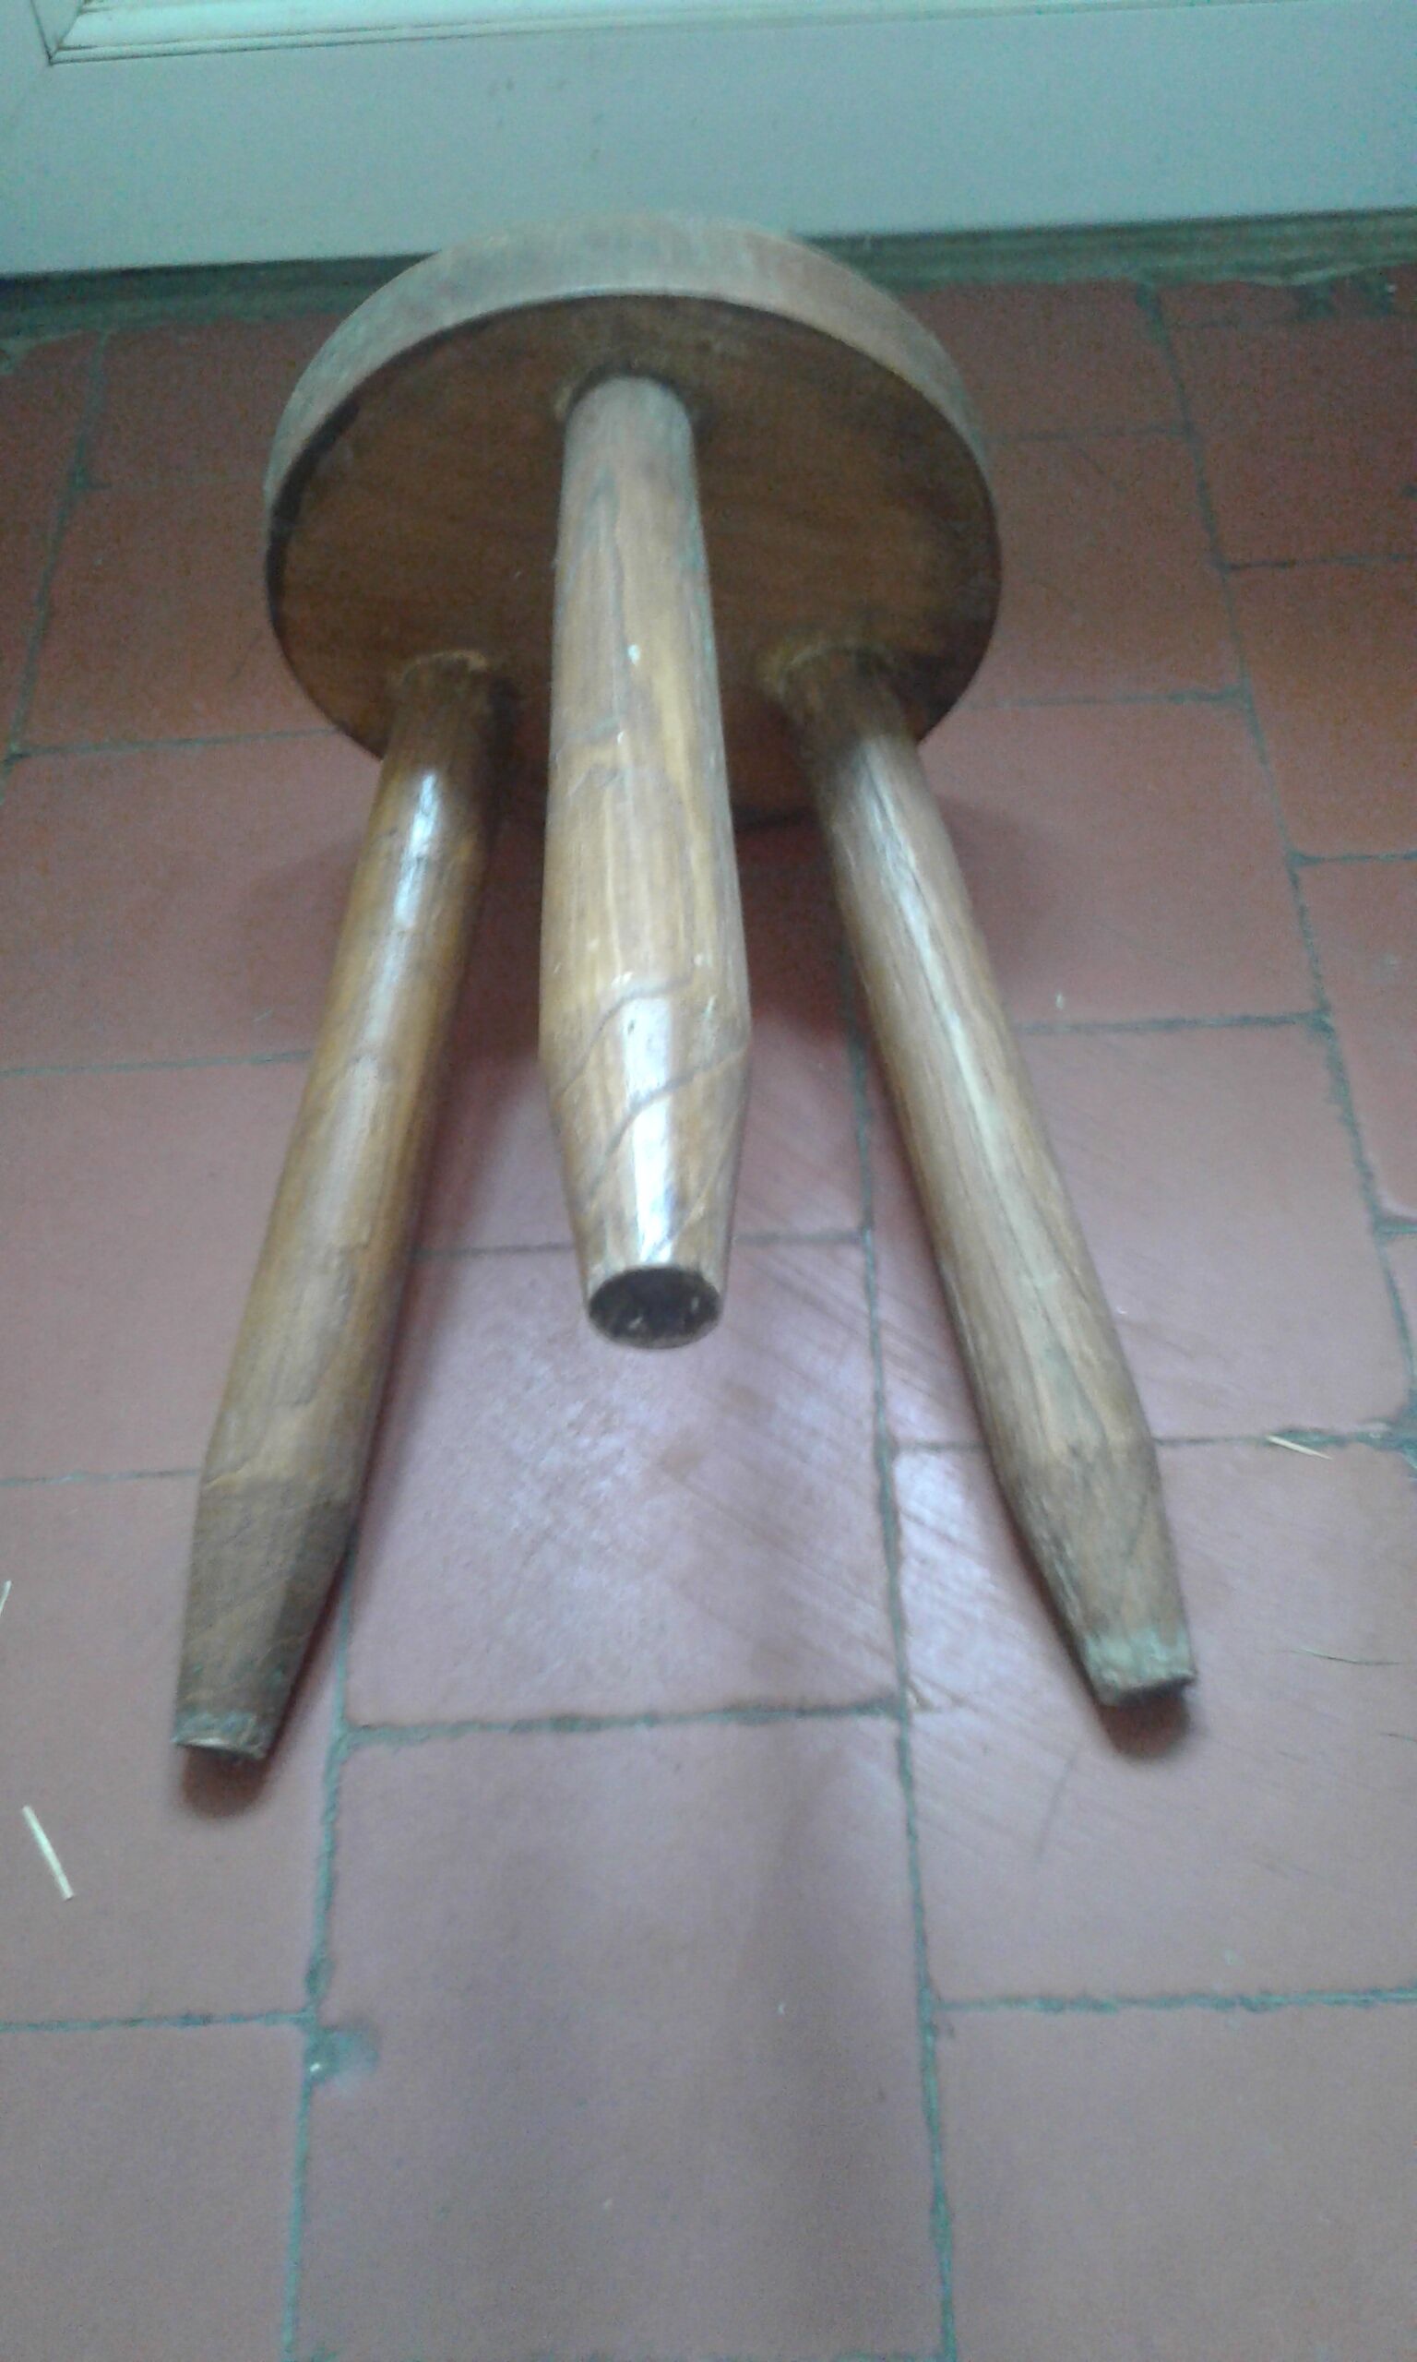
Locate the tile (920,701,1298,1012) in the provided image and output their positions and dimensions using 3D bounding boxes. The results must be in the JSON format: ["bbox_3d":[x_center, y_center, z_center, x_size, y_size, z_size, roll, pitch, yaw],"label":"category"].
[{"bbox_3d":[0.160,-0.144,0.900,0.197,0.015,0.191,-3,58,2],"label":"tile"}]

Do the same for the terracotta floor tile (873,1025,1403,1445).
[{"bbox_3d":[0.164,0.021,0.797,0.197,0.015,0.191,-3,58,2],"label":"terracotta floor tile"}]

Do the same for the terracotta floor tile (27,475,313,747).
[{"bbox_3d":[-0.243,-0.292,1.018,0.197,0.015,0.191,-3,58,2],"label":"terracotta floor tile"}]

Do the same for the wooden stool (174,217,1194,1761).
[{"bbox_3d":[-0.022,-0.070,0.682,0.347,0.326,0.461,-4,62,1],"label":"wooden stool"}]

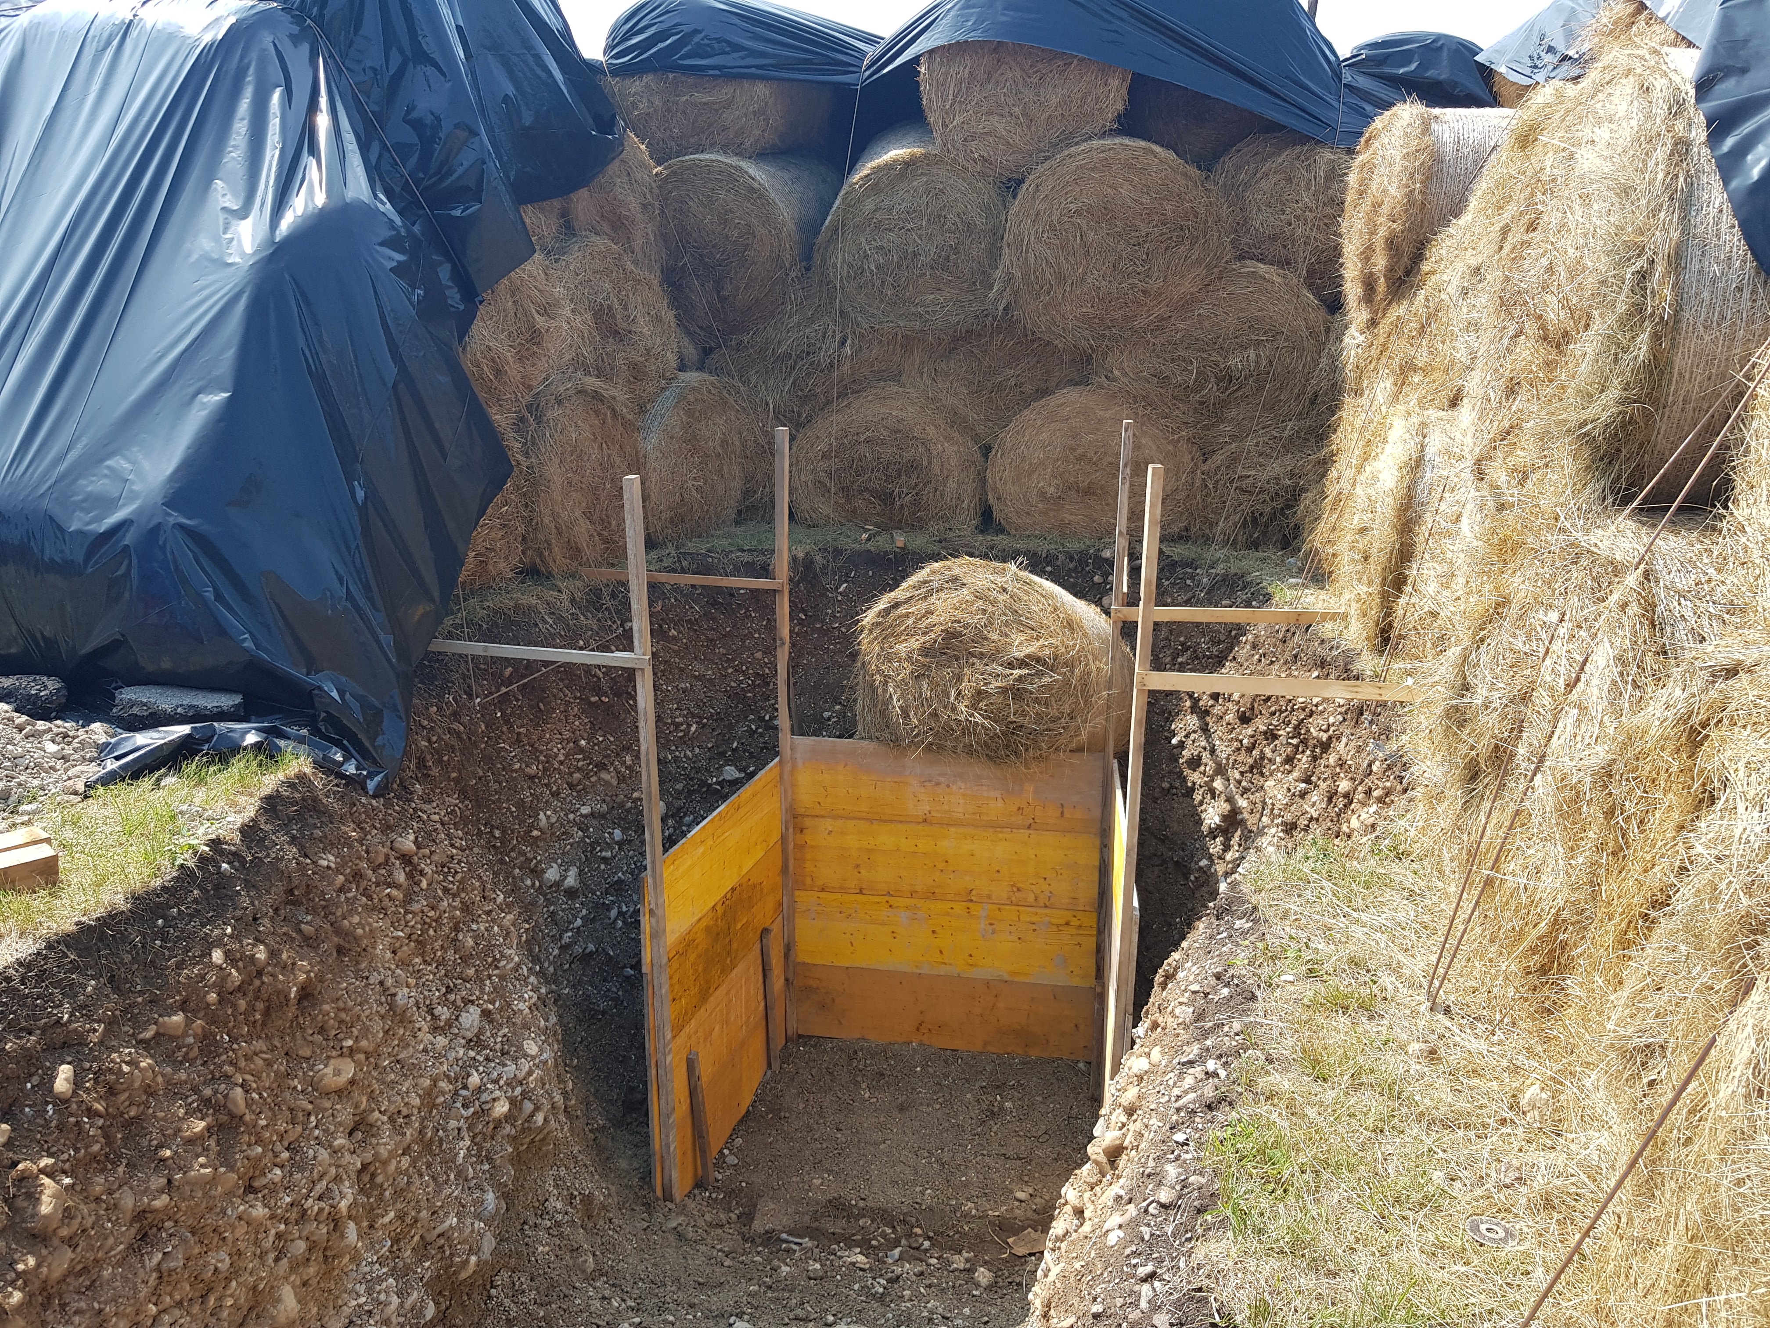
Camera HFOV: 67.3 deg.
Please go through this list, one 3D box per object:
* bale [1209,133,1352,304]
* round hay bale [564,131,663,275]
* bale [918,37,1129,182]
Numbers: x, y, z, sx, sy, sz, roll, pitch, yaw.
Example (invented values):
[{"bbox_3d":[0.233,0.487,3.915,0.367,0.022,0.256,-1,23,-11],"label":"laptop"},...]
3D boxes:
[{"bbox_3d":[2.852,-2.903,8.913,1.319,1.138,1.200,3,17,10],"label":"bale"},{"bbox_3d":[-2.223,-2.855,8.412,1.200,1.200,1.300,6,17,16],"label":"round hay bale"},{"bbox_3d":[0.976,-3.855,8.931,1.329,1.220,1.200,3,17,10],"label":"bale"}]

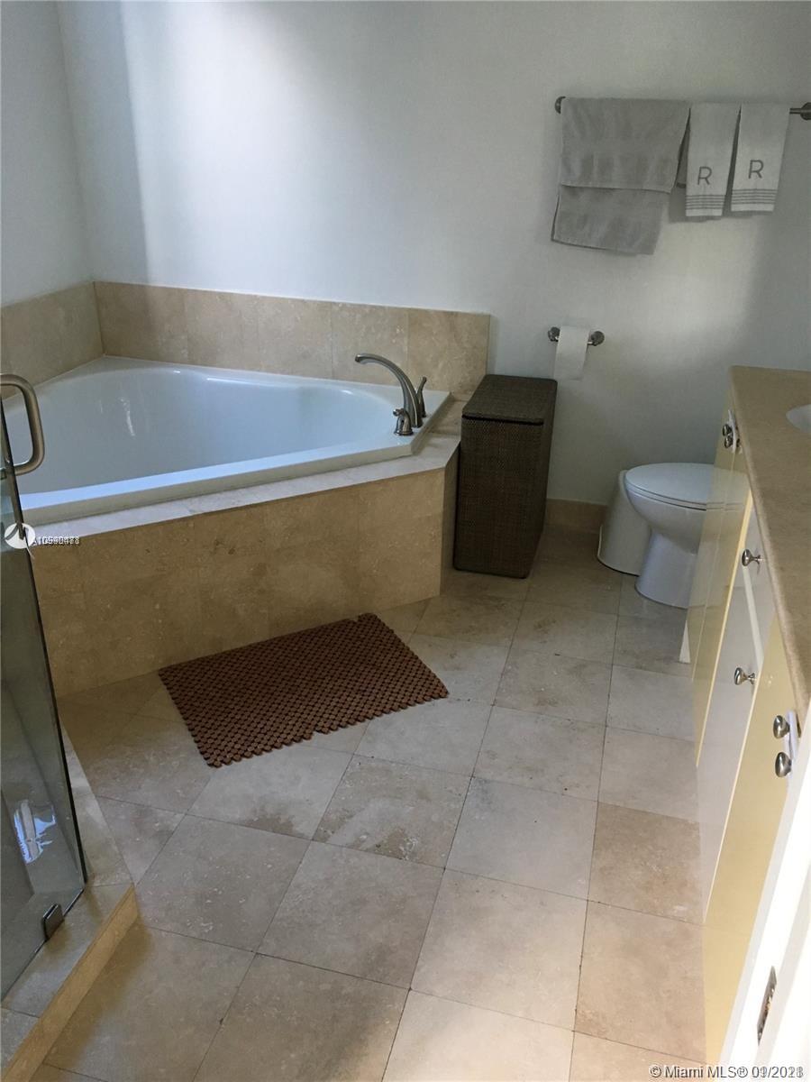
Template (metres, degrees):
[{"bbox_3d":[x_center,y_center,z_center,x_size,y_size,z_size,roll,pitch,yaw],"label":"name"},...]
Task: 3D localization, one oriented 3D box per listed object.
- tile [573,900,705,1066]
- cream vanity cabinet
[{"bbox_3d":[0.490,0.836,1.722,0.304,0.012,0.304,8,26,13],"label":"tile"},{"bbox_3d":[0.859,0.384,1.679,0.530,0.855,1.863,8,26,13],"label":"cream vanity cabinet"}]

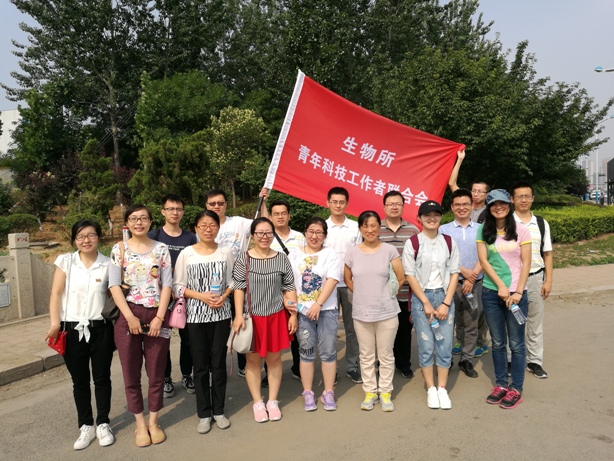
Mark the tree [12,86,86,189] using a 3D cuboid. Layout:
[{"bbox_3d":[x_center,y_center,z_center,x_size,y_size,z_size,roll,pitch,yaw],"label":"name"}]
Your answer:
[{"bbox_3d":[-8.829,-2.858,16.300,2.450,4.185,2.450,-4,4,-28],"label":"tree"}]

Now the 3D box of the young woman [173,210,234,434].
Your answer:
[{"bbox_3d":[-0.778,0.665,3.592,0.460,1.622,0.340,-3,3,-13],"label":"young woman"}]

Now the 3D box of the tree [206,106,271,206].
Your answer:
[{"bbox_3d":[-2.254,-2.438,16.000,2.200,3.400,2.100,-2,4,0],"label":"tree"}]

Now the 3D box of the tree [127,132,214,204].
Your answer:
[{"bbox_3d":[-4.274,-1.879,15.000,2.600,2.500,2.300,-2,4,0],"label":"tree"}]

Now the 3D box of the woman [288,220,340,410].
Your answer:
[{"bbox_3d":[0.060,0.659,3.842,0.450,1.528,0.310,-1,4,6],"label":"woman"}]

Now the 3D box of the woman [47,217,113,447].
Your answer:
[{"bbox_3d":[-1.571,0.720,3.411,0.460,1.583,0.330,-3,3,-18],"label":"woman"}]

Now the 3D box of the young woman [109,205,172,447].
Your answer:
[{"bbox_3d":[-1.171,0.657,3.391,0.480,1.666,0.320,-3,4,-14],"label":"young woman"}]

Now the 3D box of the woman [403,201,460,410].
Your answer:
[{"bbox_3d":[0.989,0.582,3.805,0.470,1.624,0.320,-1,4,10],"label":"woman"}]

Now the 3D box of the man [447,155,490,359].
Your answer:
[{"bbox_3d":[1.786,0.218,5.142,0.550,2.179,0.380,-1,3,16],"label":"man"}]

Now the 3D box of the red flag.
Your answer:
[{"bbox_3d":[0.603,-0.775,4.700,1.800,1.250,0.250,18,2,-5],"label":"red flag"}]

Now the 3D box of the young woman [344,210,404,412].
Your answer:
[{"bbox_3d":[0.544,0.629,3.872,0.490,1.581,0.330,-1,3,9],"label":"young woman"}]

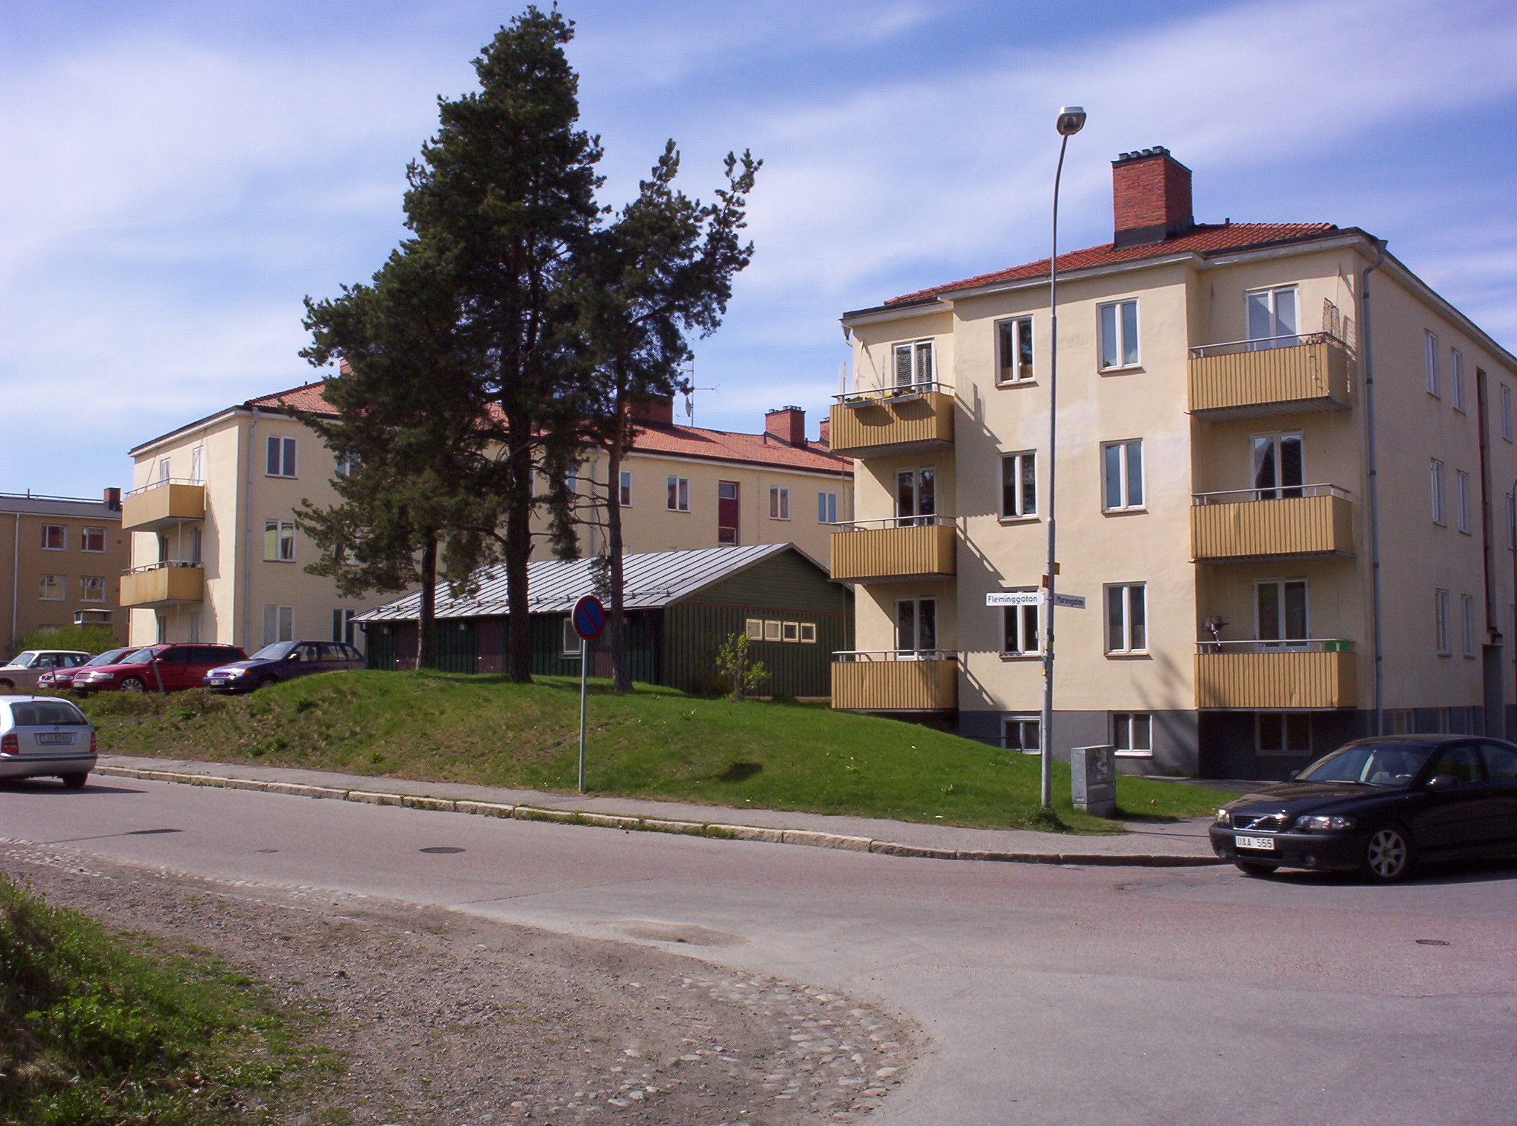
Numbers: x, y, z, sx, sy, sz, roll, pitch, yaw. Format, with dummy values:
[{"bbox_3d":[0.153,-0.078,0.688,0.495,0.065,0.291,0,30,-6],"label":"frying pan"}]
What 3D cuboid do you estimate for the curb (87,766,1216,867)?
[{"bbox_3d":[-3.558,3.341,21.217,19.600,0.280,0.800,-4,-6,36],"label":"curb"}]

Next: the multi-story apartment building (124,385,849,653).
[{"bbox_3d":[-9.126,0.615,62.763,27.000,9.500,11.000,4,-6,-37],"label":"multi-story apartment building"}]

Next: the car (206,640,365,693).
[{"bbox_3d":[-12.617,2.806,42.113,1.690,1.470,4.350,-3,-6,30],"label":"car"}]

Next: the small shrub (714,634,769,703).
[{"bbox_3d":[-0.412,2.416,36.426,1.291,1.562,1.250,0,-5,0],"label":"small shrub"}]

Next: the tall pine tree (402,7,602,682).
[{"bbox_3d":[-4.840,-4.243,29.660,3.756,12.945,3.700,0,-5,0],"label":"tall pine tree"}]

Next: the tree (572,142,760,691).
[{"bbox_3d":[-1.684,-2.751,28.632,3.432,10.111,3.400,0,-5,0],"label":"tree"}]

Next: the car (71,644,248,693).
[{"bbox_3d":[-15.983,3.016,42.697,1.770,1.450,4.600,-3,-6,34],"label":"car"}]

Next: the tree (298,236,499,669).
[{"bbox_3d":[-7.289,-2.246,31.800,4.052,8.955,3.900,0,-5,0],"label":"tree"}]

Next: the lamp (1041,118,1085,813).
[{"bbox_3d":[3.903,-1.363,20.126,0.330,9.124,0.800,3,-6,-30],"label":"lamp"}]

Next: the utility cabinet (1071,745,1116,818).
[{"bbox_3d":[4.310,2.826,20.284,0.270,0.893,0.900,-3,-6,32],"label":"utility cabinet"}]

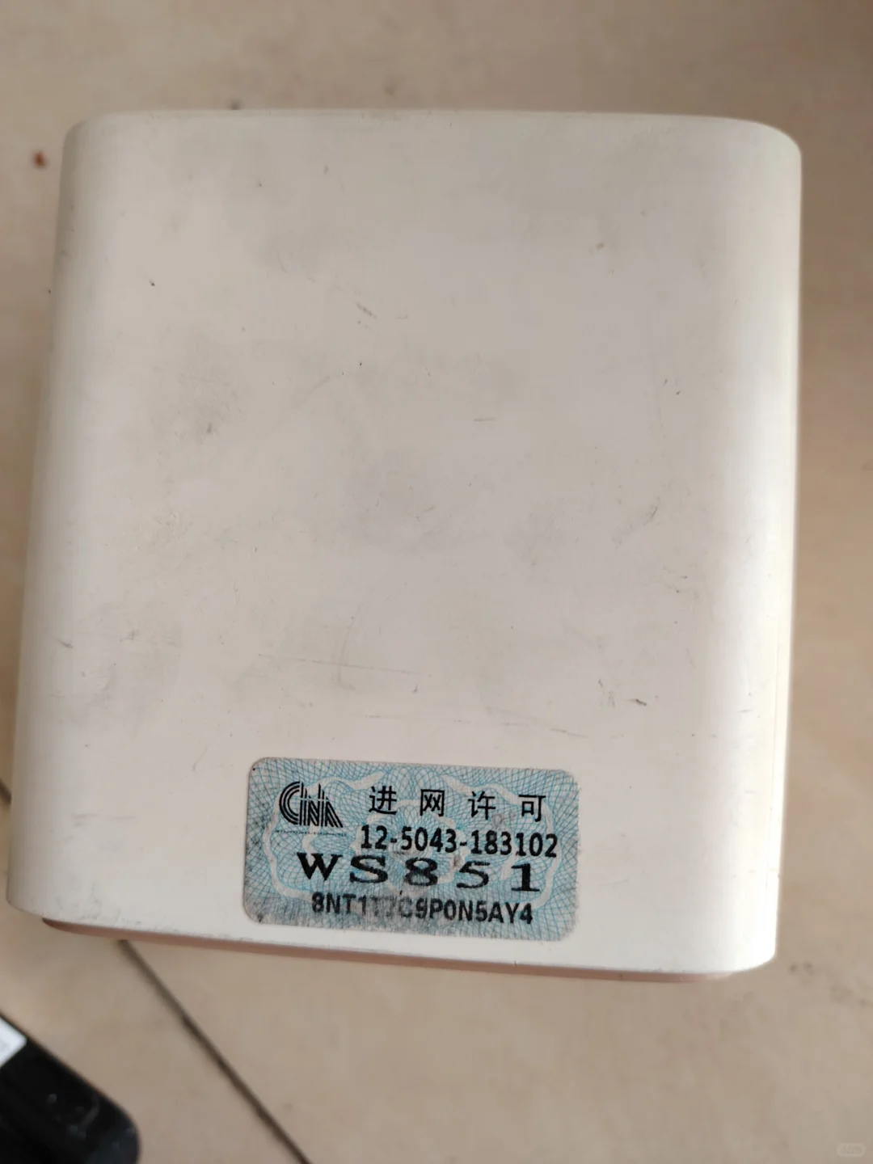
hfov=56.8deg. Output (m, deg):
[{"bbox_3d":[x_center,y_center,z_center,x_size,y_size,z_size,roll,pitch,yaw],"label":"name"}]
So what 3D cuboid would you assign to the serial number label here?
[{"bbox_3d":[-0.003,0.032,0.097,0.040,0.001,0.020,2,87,4],"label":"serial number label"}]

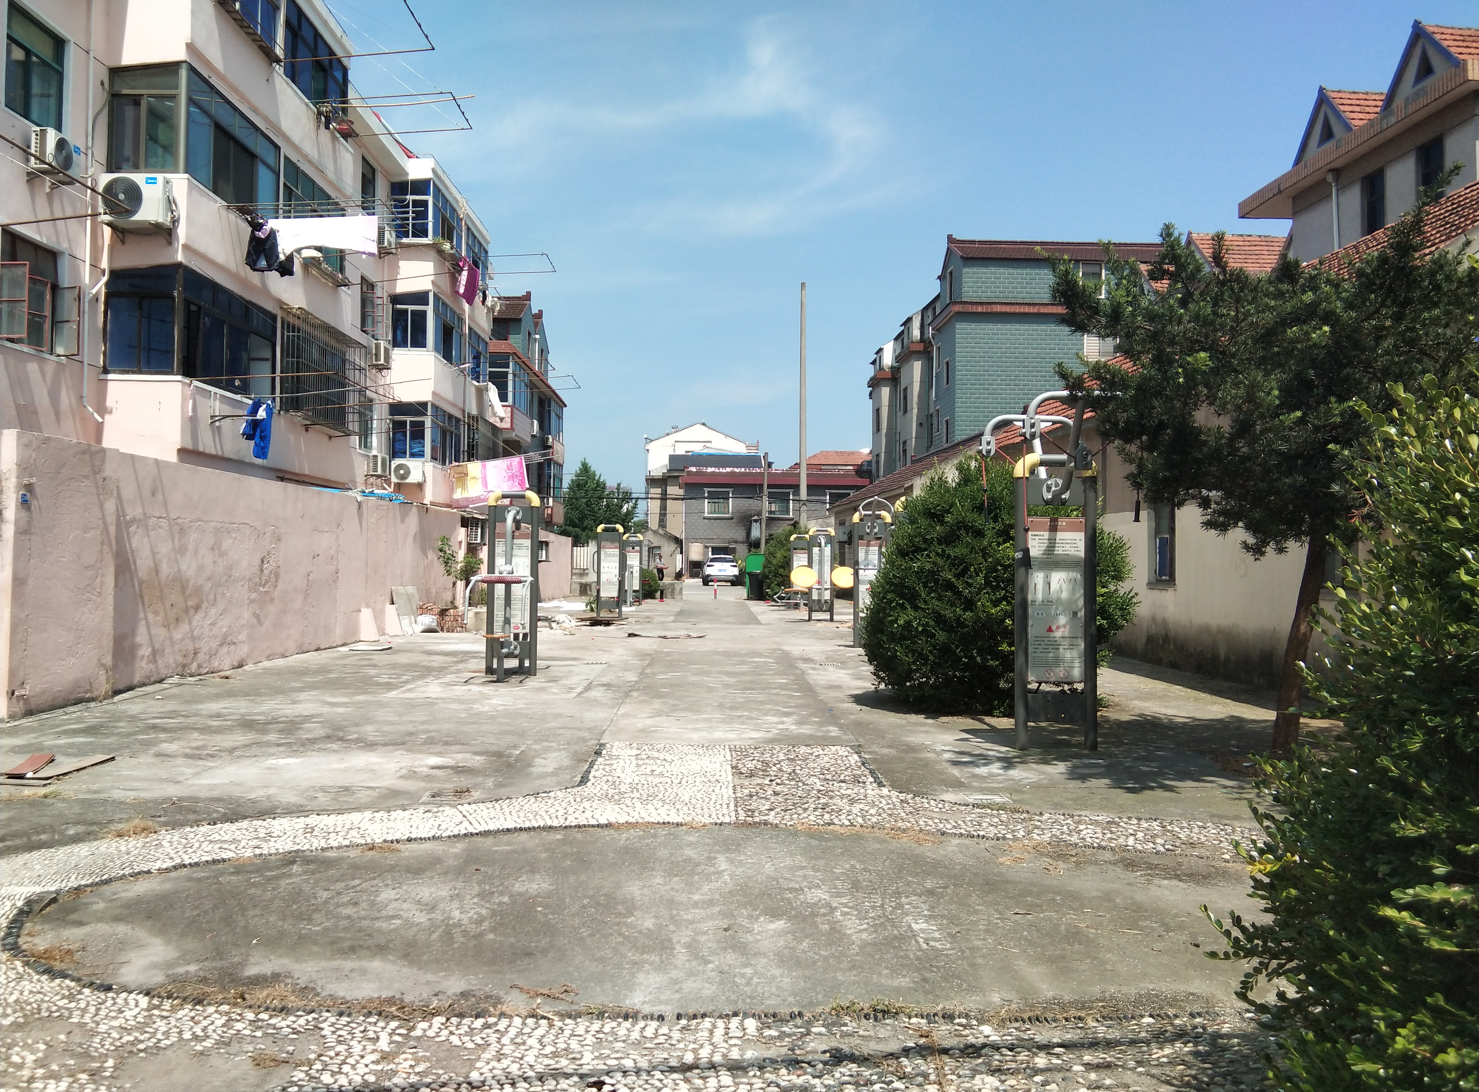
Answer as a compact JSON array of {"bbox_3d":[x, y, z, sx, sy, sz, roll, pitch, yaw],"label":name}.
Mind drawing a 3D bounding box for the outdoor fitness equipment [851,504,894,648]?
[{"bbox_3d":[2.136,0.446,21.200,0.690,2.370,1.100,0,-1,-1],"label":"outdoor fitness equipment"}]

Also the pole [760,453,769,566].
[{"bbox_3d":[1.191,-1.252,65.000,0.240,6.600,0.240,2,-1,-1],"label":"pole"}]

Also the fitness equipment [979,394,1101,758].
[{"bbox_3d":[2.369,0.234,9.930,0.770,2.580,1.600,0,-1,-1],"label":"fitness equipment"}]

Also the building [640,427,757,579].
[{"bbox_3d":[-2.919,-3.600,97.000,8.400,11.400,10.500,0,-1,-1],"label":"building"}]

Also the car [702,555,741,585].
[{"bbox_3d":[-0.960,1.250,71.000,1.860,1.660,4.500,0,-1,-1],"label":"car"}]

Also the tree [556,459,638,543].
[{"bbox_3d":[-8.188,-1.398,76.000,4.800,7.100,4.600,0,-1,-1],"label":"tree"}]

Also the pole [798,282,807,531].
[{"bbox_3d":[2.469,-4.136,51.000,0.330,12.100,0.330,0,-1,-1],"label":"pole"}]

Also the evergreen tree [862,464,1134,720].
[{"bbox_3d":[2.589,0.326,13.250,2.760,2.460,2.650,0,-1,-1],"label":"evergreen tree"}]

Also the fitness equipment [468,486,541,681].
[{"bbox_3d":[-2.768,0.453,16.150,0.720,2.260,2.400,0,-1,-1],"label":"fitness equipment"}]

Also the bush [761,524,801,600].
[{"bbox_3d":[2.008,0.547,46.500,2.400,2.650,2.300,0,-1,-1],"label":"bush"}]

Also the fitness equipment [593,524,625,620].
[{"bbox_3d":[-3.107,0.607,31.800,0.780,2.250,0.600,0,-1,-1],"label":"fitness equipment"}]

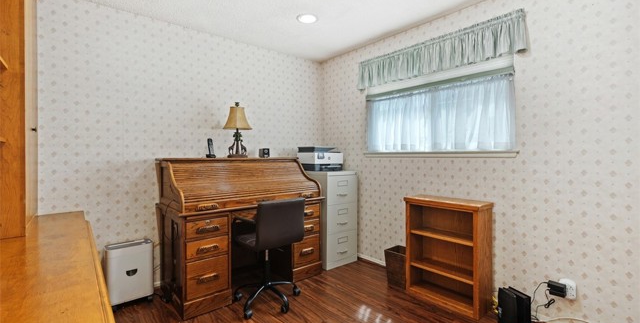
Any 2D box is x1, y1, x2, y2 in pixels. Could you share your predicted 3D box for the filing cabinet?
[{"bbox_3d":[0.037,0.625,3.369,0.455,1.015,0.700,0,1,-40],"label":"filing cabinet"}]

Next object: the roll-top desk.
[{"bbox_3d":[-0.704,0.553,2.715,1.360,1.165,0.750,0,1,-40],"label":"roll-top desk"}]

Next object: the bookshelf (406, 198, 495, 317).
[{"bbox_3d":[1.052,0.743,2.389,0.290,0.815,0.625,0,1,-40],"label":"bookshelf"}]

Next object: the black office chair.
[{"bbox_3d":[-0.434,0.709,2.343,0.540,0.865,0.550,0,1,-40],"label":"black office chair"}]

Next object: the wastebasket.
[{"bbox_3d":[0.753,0.987,2.644,0.205,0.315,0.235,1,1,41],"label":"wastebasket"}]

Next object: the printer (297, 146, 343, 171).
[{"bbox_3d":[0.010,-0.023,3.374,0.435,0.280,0.340,0,1,-40],"label":"printer"}]

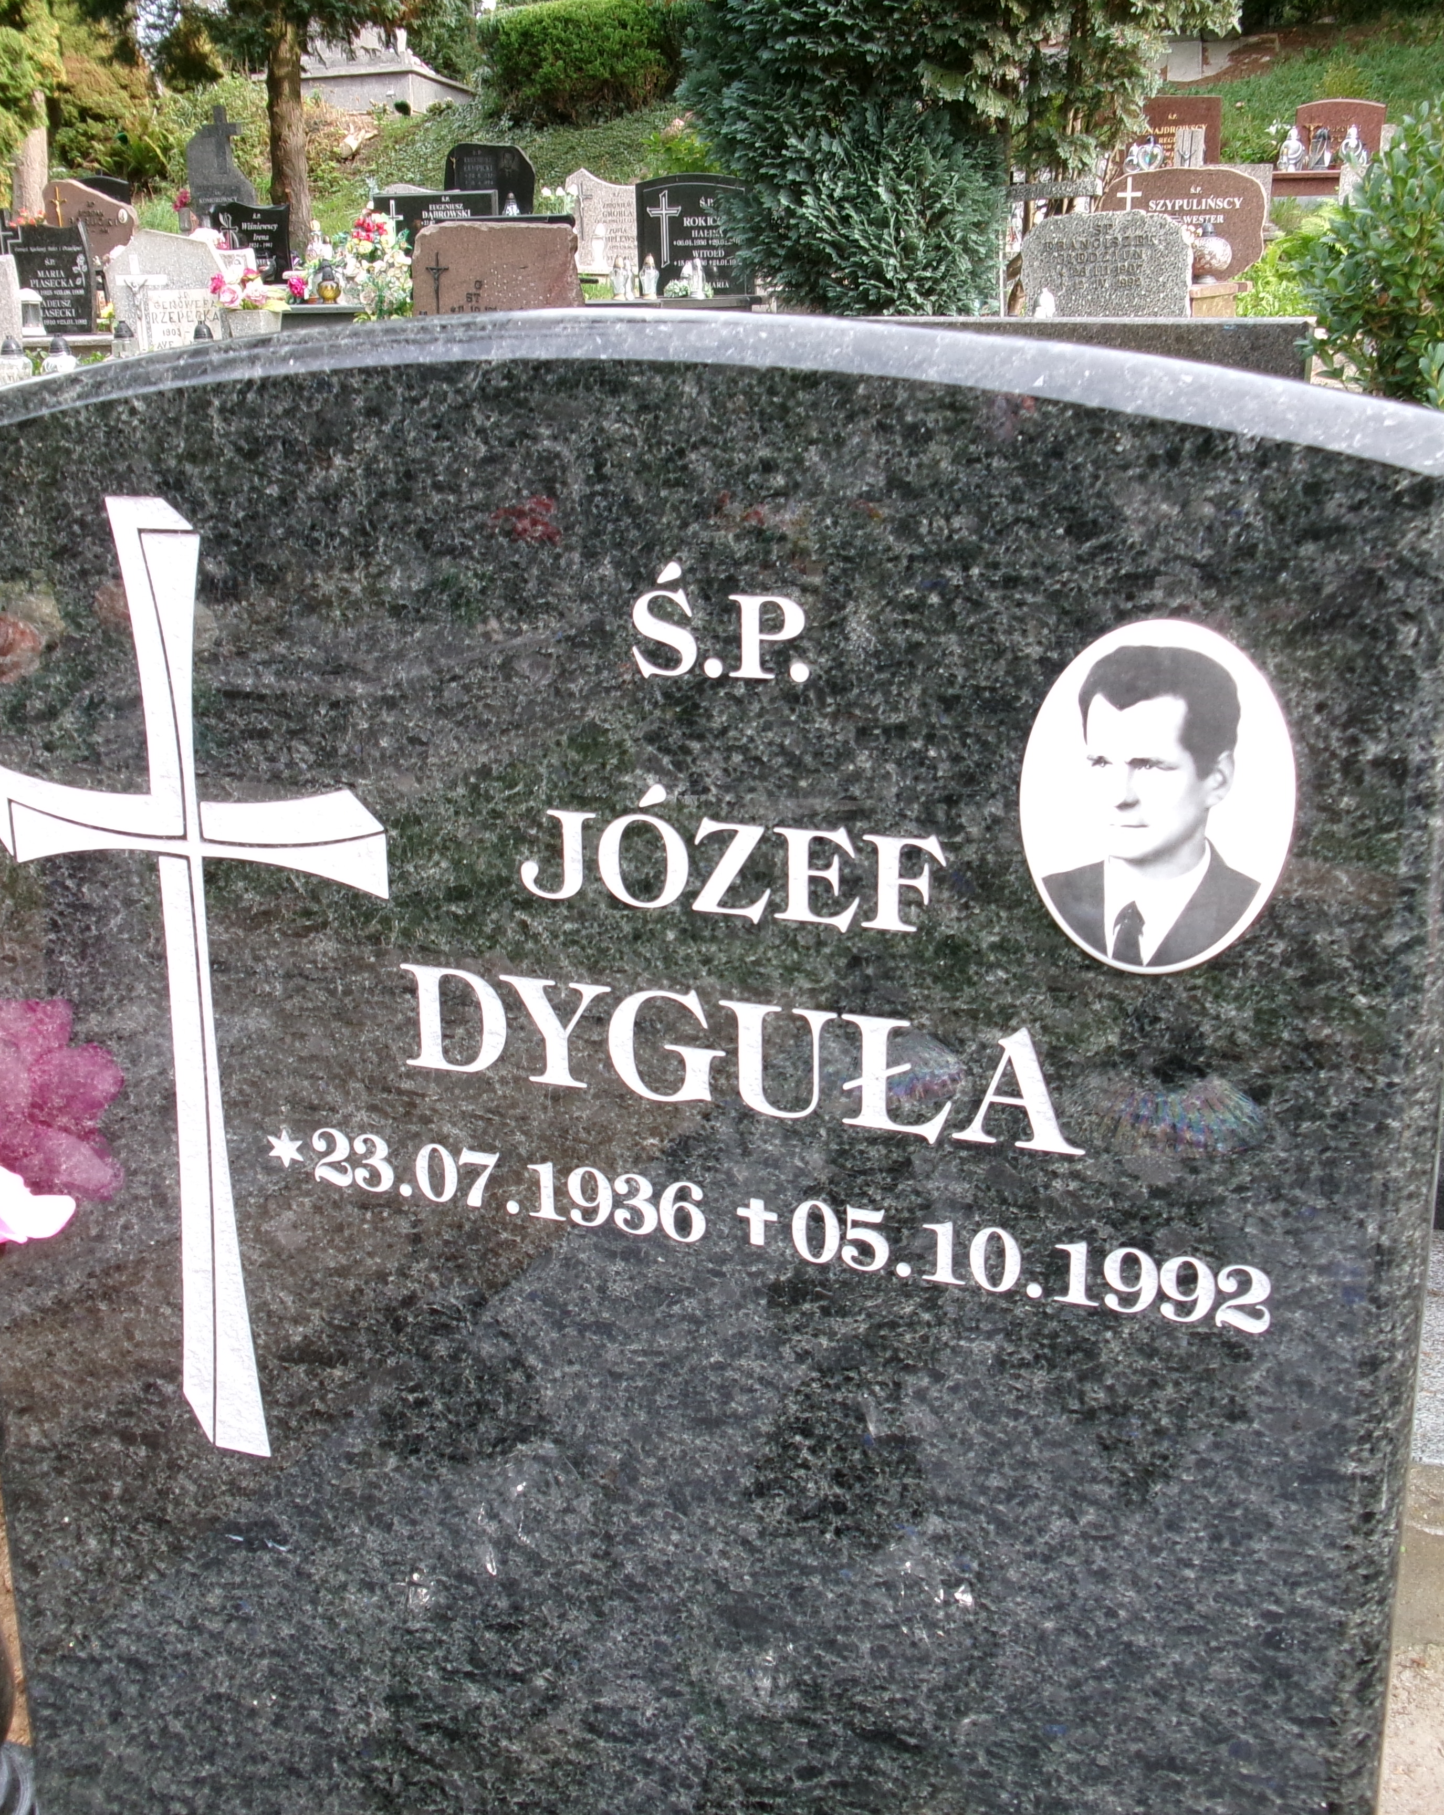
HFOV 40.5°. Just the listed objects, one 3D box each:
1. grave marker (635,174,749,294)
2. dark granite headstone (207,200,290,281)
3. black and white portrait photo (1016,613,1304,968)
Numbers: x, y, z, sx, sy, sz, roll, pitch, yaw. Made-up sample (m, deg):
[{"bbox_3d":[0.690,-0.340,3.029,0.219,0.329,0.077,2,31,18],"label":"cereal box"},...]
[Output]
[{"bbox_3d":[-0.146,-3.720,10.842,0.660,0.670,0.090,3,15,14],"label":"grave marker"},{"bbox_3d":[-3.431,-4.825,14.242,0.590,0.600,0.090,4,15,14],"label":"dark granite headstone"},{"bbox_3d":[0.142,-0.035,0.643,0.090,0.120,0.008,5,16,20],"label":"black and white portrait photo"}]

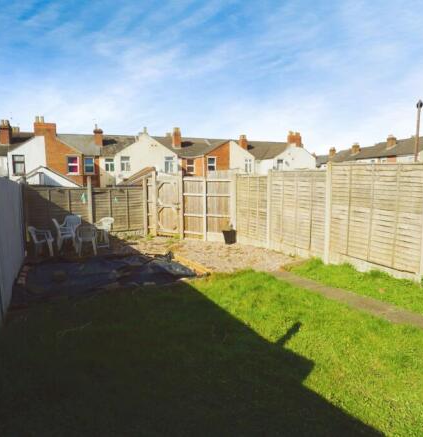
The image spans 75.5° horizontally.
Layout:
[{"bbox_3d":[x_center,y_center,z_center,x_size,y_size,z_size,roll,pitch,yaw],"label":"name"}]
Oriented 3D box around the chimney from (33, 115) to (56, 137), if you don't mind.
[{"bbox_3d":[-14.027,-7.818,23.000,1.500,1.740,0.600,-2,6,-19],"label":"chimney"}]

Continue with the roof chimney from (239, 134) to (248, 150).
[{"bbox_3d":[3.692,-8.714,31.300,0.700,1.730,0.700,-2,6,-19],"label":"roof chimney"}]

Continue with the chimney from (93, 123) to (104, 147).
[{"bbox_3d":[-12.832,-9.391,31.000,0.950,2.500,0.750,-2,7,-19],"label":"chimney"}]

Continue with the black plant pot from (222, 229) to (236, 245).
[{"bbox_3d":[0.570,0.596,8.650,0.430,0.380,0.430,0,7,0],"label":"black plant pot"}]

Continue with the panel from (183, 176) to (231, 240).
[{"bbox_3d":[-0.150,-0.323,9.100,1.600,2.120,0.080,1,7,7],"label":"panel"}]

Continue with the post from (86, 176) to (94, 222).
[{"bbox_3d":[-3.767,-0.327,8.500,0.110,1.950,0.110,-2,6,-12],"label":"post"}]

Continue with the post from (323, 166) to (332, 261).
[{"bbox_3d":[2.646,-0.114,6.200,0.110,2.280,0.110,-4,7,-34],"label":"post"}]

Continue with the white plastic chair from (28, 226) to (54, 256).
[{"bbox_3d":[-4.546,0.615,7.300,0.540,0.760,0.550,-2,6,-17],"label":"white plastic chair"}]

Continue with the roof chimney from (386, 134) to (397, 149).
[{"bbox_3d":[21.134,-8.944,32.000,0.700,1.650,0.650,-3,7,-23],"label":"roof chimney"}]

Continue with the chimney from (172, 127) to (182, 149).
[{"bbox_3d":[-4.234,-10.088,34.000,0.950,2.600,0.800,-2,7,-19],"label":"chimney"}]

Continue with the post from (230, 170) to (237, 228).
[{"bbox_3d":[0.753,-0.411,9.350,0.110,2.300,0.110,-4,7,-34],"label":"post"}]

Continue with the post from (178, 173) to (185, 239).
[{"bbox_3d":[-1.012,-0.426,9.300,0.120,2.250,0.120,1,7,7],"label":"post"}]

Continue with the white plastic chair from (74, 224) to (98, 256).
[{"bbox_3d":[-3.371,0.573,7.350,0.550,0.800,0.540,-2,7,-18],"label":"white plastic chair"}]

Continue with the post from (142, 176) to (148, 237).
[{"bbox_3d":[-2.357,-0.411,9.750,0.120,2.120,0.120,2,7,18],"label":"post"}]

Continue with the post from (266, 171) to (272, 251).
[{"bbox_3d":[1.657,-0.257,7.800,0.110,2.240,0.110,-4,7,-34],"label":"post"}]

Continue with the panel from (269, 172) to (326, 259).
[{"bbox_3d":[2.075,-0.224,6.800,0.060,1.850,1.800,-4,8,-31],"label":"panel"}]

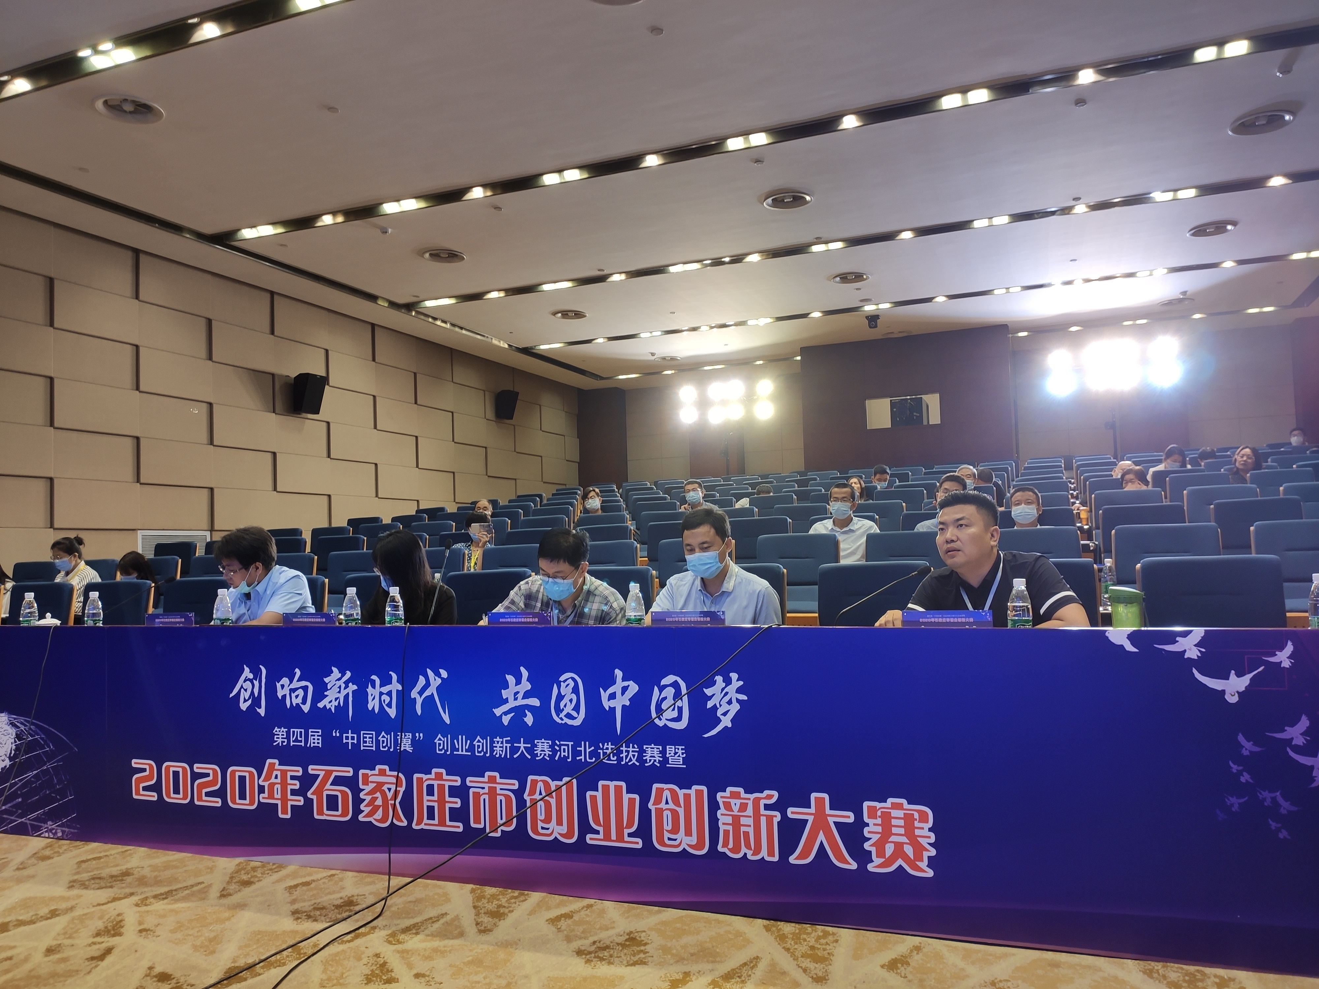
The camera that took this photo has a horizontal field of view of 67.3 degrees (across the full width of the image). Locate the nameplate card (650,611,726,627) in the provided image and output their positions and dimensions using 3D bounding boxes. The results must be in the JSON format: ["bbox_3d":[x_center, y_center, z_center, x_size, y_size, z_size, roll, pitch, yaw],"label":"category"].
[{"bbox_3d":[0.101,0.433,3.153,0.246,0.125,0.060,-3,-3,21],"label":"nameplate card"}]

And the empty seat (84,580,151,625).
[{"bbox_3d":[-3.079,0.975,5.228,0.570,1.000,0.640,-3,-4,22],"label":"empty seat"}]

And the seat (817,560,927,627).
[{"bbox_3d":[0.774,0.761,3.676,0.570,1.000,0.640,-3,-4,22],"label":"seat"}]

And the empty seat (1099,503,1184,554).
[{"bbox_3d":[2.696,0.552,5.443,0.540,1.000,0.600,-3,-4,22],"label":"empty seat"}]

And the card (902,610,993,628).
[{"bbox_3d":[0.834,0.397,2.862,0.252,0.120,0.080,-3,-4,22],"label":"card"}]

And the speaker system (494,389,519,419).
[{"bbox_3d":[-2.539,-1.499,16.470,0.260,0.450,0.300,14,5,31],"label":"speaker system"}]

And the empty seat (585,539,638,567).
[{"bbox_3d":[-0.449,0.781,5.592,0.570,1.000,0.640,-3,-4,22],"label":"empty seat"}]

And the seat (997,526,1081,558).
[{"bbox_3d":[1.769,0.648,4.619,0.560,1.000,0.620,-3,-3,21],"label":"seat"}]

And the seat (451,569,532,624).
[{"bbox_3d":[-0.826,0.837,4.303,0.560,1.000,0.620,-3,-3,21],"label":"seat"}]

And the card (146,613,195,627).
[{"bbox_3d":[-1.930,0.536,3.950,0.246,0.125,0.060,-3,-3,21],"label":"card"}]

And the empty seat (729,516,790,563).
[{"bbox_3d":[0.587,0.642,6.276,0.540,1.000,0.600,-3,-4,22],"label":"empty seat"}]

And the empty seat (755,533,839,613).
[{"bbox_3d":[0.661,0.698,4.949,0.540,1.000,0.600,-3,-4,22],"label":"empty seat"}]

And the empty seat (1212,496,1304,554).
[{"bbox_3d":[3.277,0.512,5.320,0.560,1.000,0.620,-3,-3,21],"label":"empty seat"}]

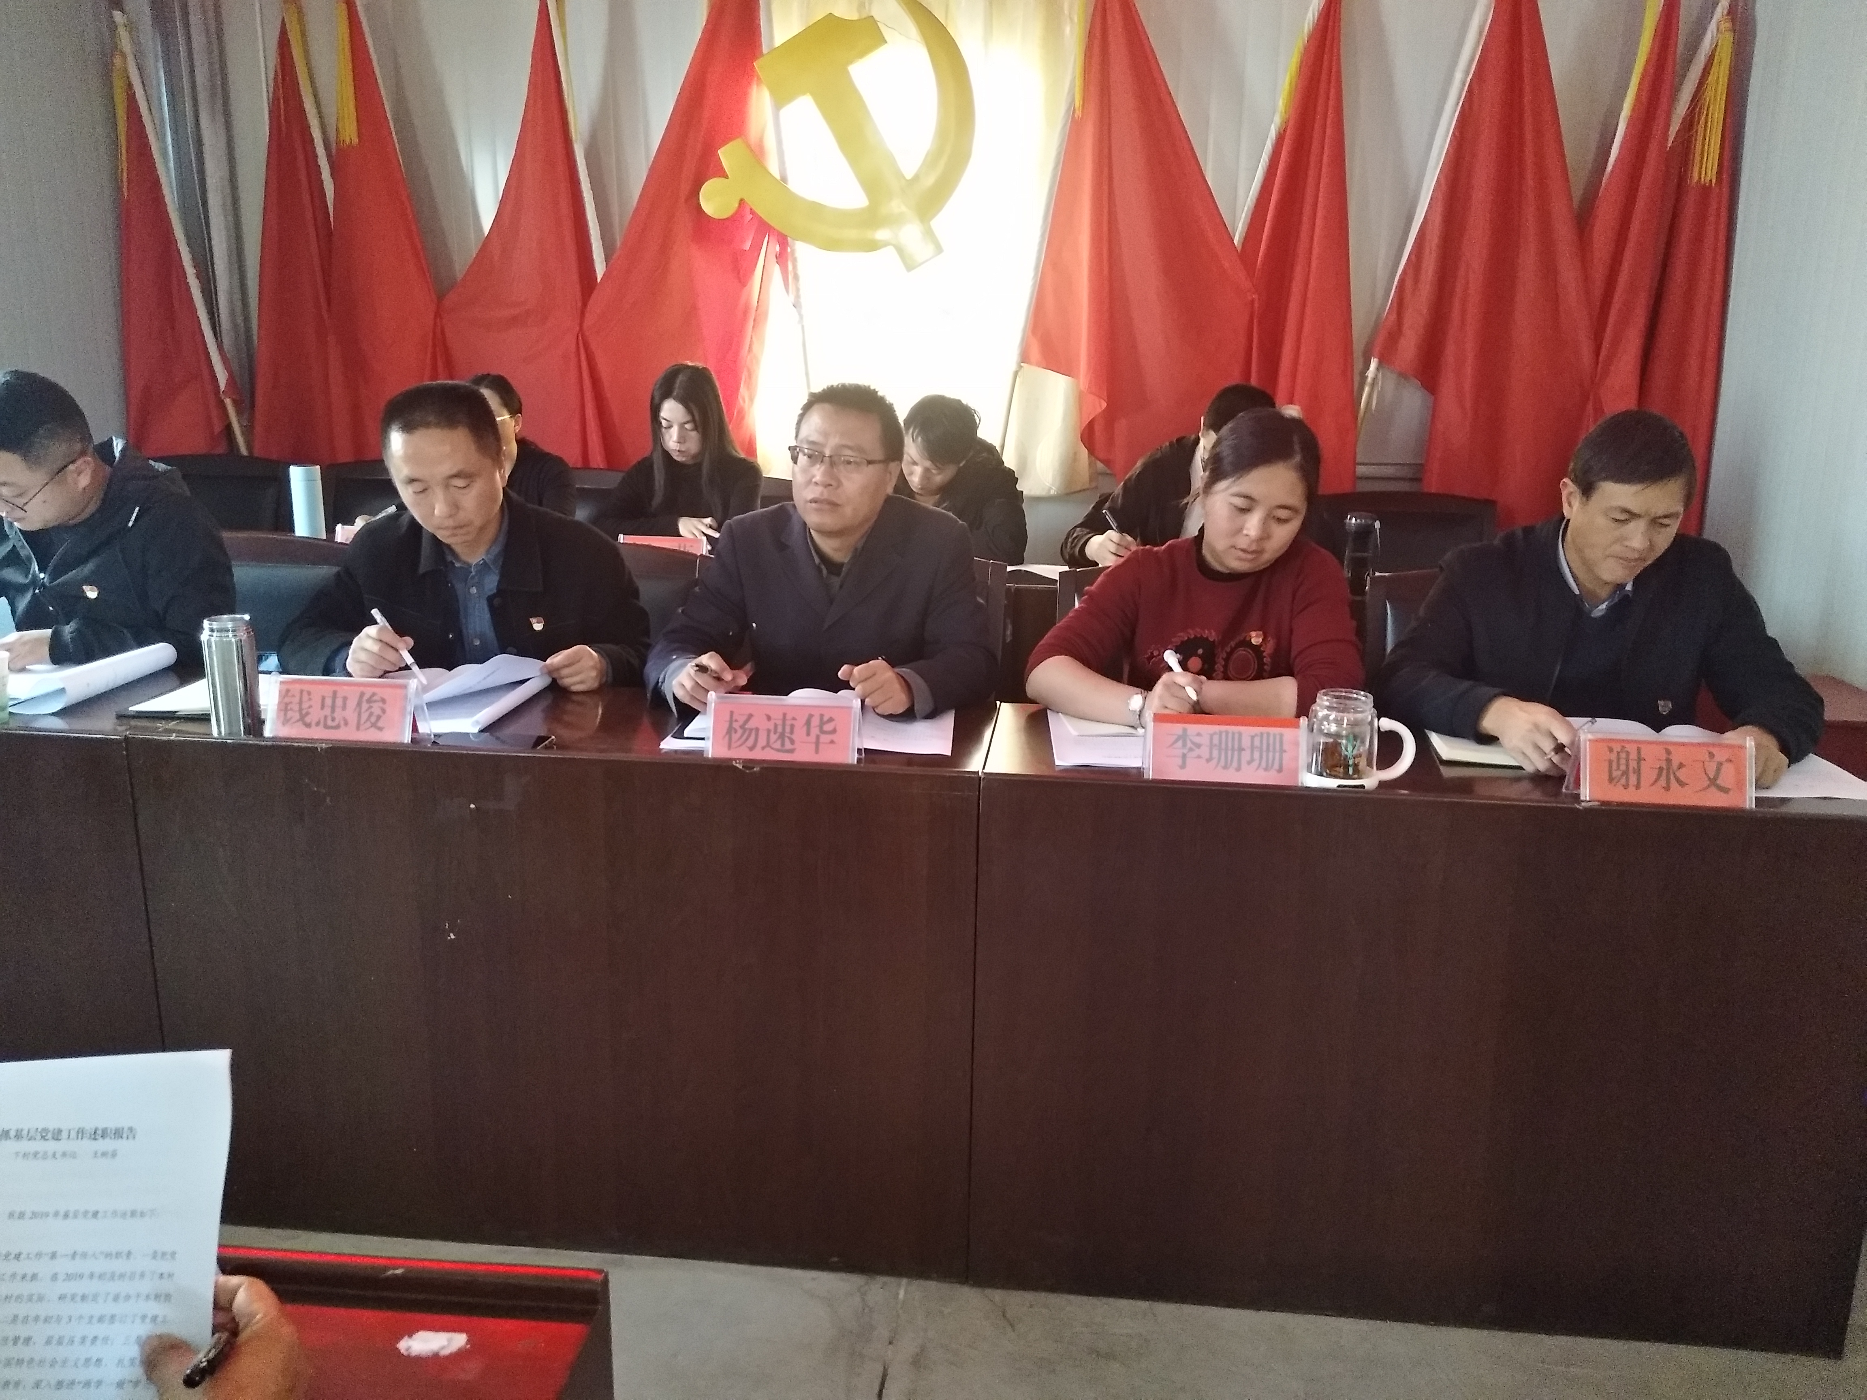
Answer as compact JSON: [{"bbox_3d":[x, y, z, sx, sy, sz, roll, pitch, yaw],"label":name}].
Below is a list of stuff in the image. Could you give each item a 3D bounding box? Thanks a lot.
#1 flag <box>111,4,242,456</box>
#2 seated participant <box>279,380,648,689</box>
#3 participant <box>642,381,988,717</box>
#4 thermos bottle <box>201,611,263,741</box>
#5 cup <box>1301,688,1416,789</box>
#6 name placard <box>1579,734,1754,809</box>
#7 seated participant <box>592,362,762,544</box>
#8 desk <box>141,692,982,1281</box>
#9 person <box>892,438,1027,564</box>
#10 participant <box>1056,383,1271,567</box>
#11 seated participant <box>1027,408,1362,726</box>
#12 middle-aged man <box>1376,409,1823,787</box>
[{"bbox_3d":[-2.644,-1.452,4.862,0.460,1.700,0.260,2,13,6],"label":"flag"},{"bbox_3d":[-0.801,0.070,2.523,0.610,1.248,0.700,1,14,1],"label":"seated participant"},{"bbox_3d":[-0.154,0.105,2.411,0.540,1.258,0.700,3,14,7],"label":"participant"},{"bbox_3d":[-0.987,-0.035,1.971,0.072,0.163,0.072,2,14,5],"label":"thermos bottle"},{"bbox_3d":[0.549,0.047,1.812,0.142,0.118,0.093,2,13,6],"label":"cup"},{"bbox_3d":[0.913,0.084,1.753,0.204,0.086,0.044,2,13,6],"label":"name placard"},{"bbox_3d":[-0.705,-0.307,4.016,0.490,1.270,0.620,2,13,6],"label":"seated participant"},{"bbox_3d":[-0.515,0.397,2.166,1.190,0.760,0.400,2,13,6],"label":"desk"},{"bbox_3d":[0.007,-0.229,3.947,0.530,1.195,0.700,5,14,15],"label":"person"},{"bbox_3d":[0.717,-0.235,3.901,0.600,1.255,0.700,2,14,3],"label":"participant"},{"bbox_3d":[0.415,0.131,2.351,0.530,1.223,0.620,2,13,6],"label":"seated participant"},{"bbox_3d":[1.012,0.165,2.281,0.600,1.248,0.720,4,14,12],"label":"middle-aged man"}]

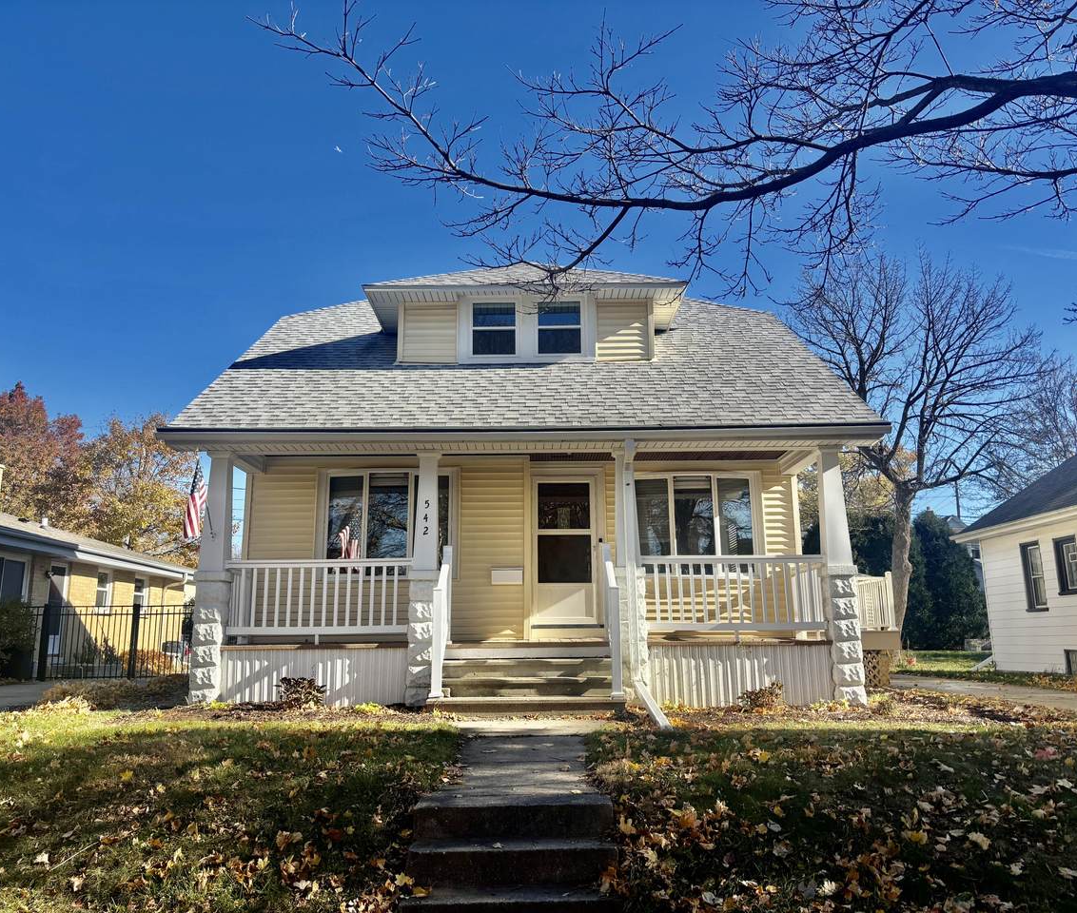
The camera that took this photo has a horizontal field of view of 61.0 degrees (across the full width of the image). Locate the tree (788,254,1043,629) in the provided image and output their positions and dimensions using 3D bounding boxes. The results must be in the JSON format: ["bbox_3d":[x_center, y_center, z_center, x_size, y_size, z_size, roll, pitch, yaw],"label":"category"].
[{"bbox_3d":[10.774,0.010,25.422,7.200,11.300,7.000,-1,-12,0],"label":"tree"}]

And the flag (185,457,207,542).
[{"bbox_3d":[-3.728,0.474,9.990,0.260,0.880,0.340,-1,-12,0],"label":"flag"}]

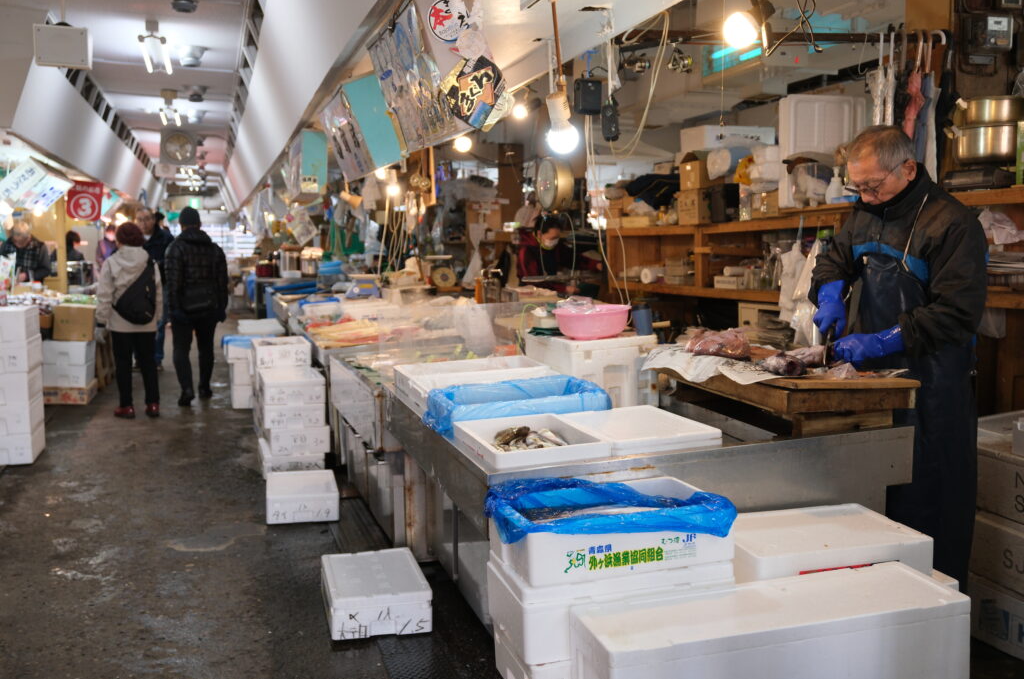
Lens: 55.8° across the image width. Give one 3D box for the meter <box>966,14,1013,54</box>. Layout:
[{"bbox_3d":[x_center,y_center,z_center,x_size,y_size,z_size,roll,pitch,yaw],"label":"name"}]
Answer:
[{"bbox_3d":[1.969,-1.259,3.980,0.140,0.145,0.095,-2,6,-17],"label":"meter"}]

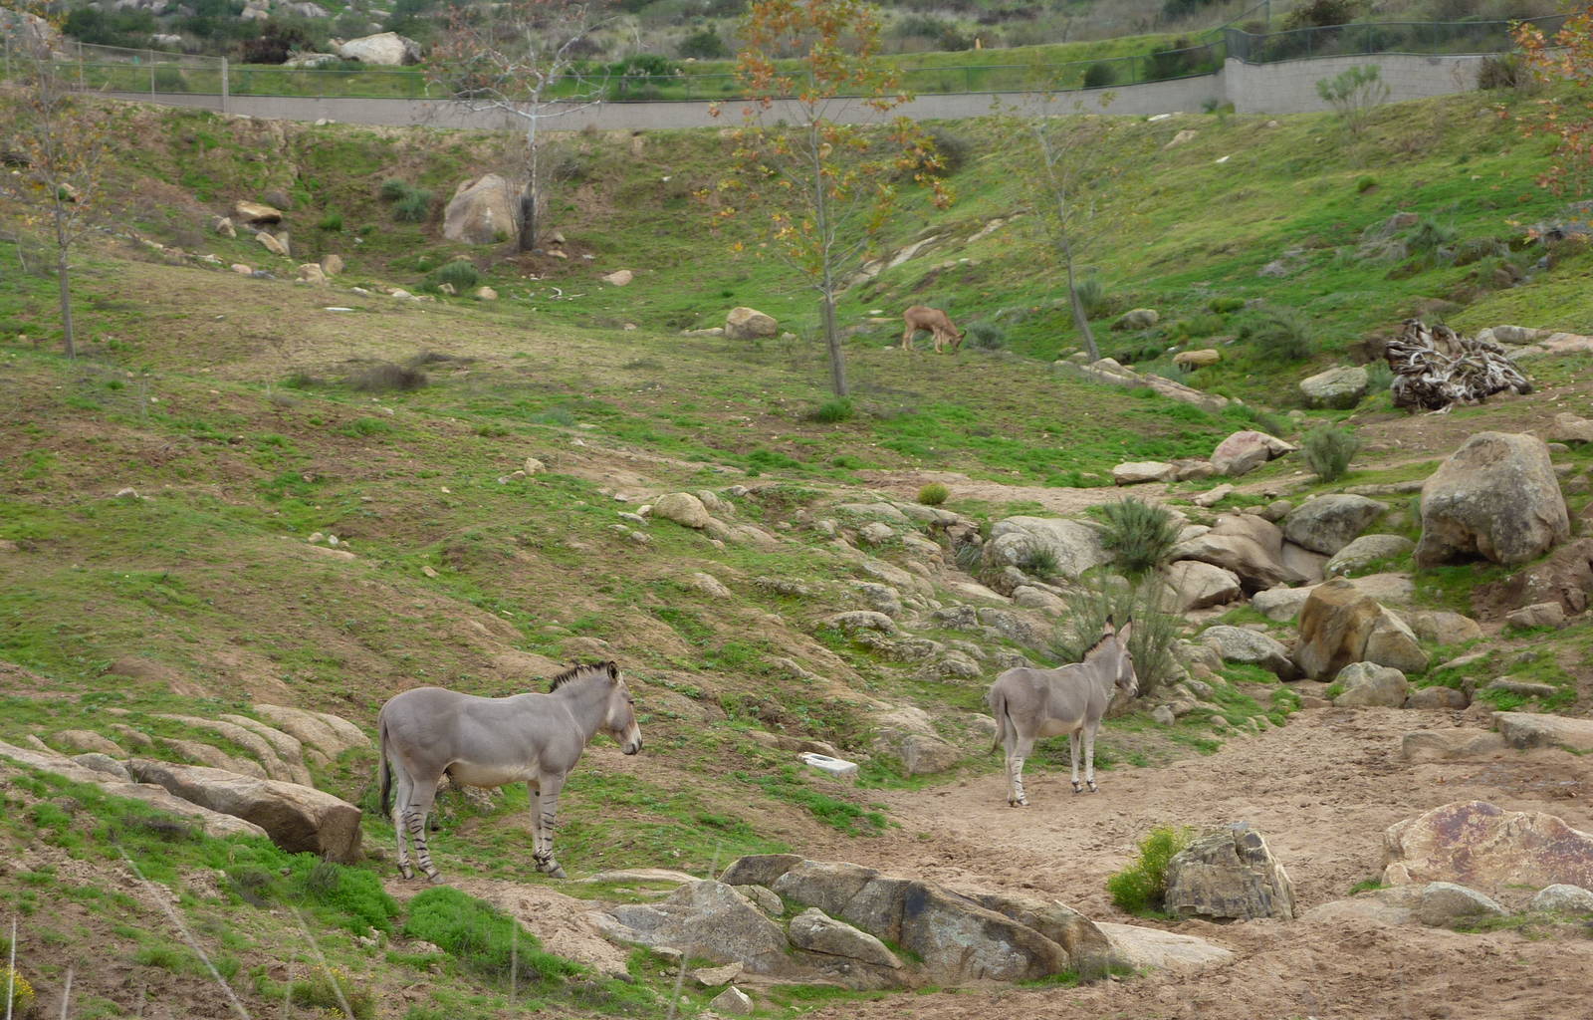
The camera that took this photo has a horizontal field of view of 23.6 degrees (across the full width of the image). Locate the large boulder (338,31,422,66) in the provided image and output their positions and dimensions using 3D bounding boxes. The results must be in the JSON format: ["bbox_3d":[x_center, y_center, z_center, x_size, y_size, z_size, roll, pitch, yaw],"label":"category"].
[{"bbox_3d":[-20.163,-22.333,185.000,4.100,1.650,3.000,-1,0,0],"label":"large boulder"}]

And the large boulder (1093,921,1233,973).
[{"bbox_3d":[2.067,2.447,21.400,0.800,0.220,0.600,-3,-1,5],"label":"large boulder"}]

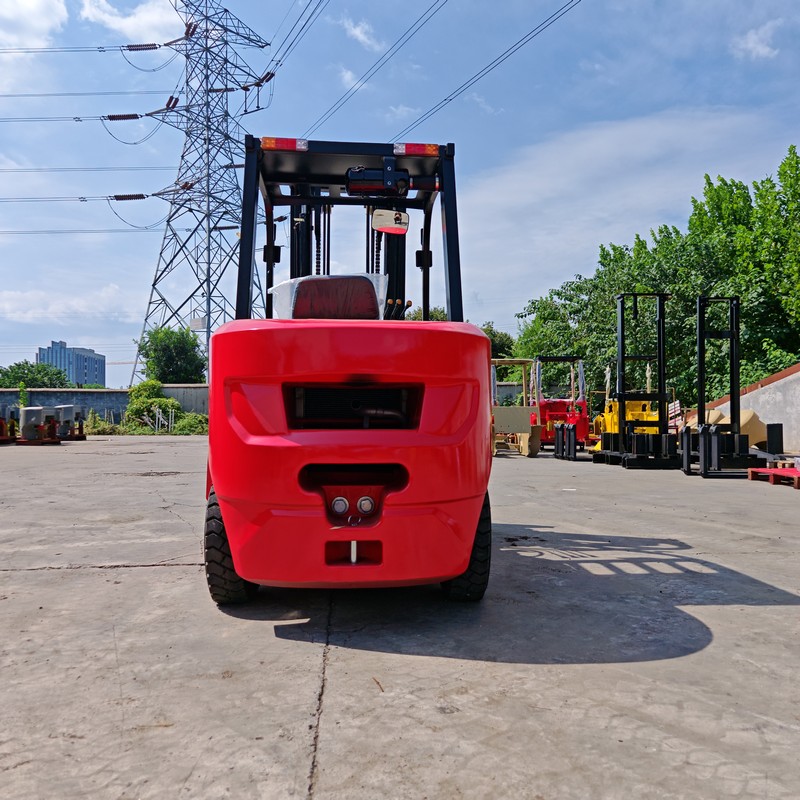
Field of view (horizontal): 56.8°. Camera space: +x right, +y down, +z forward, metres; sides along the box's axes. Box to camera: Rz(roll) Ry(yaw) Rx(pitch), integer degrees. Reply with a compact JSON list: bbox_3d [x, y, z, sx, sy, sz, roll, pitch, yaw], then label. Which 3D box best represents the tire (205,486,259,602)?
[{"bbox_3d":[-0.699,0.570,3.187,0.180,0.590,0.590,0,-1,-4],"label":"tire"}]

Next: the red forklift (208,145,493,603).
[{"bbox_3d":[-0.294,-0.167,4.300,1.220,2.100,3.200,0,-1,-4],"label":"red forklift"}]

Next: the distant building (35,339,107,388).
[{"bbox_3d":[-173.000,-10.000,395.000,17.000,35.000,52.000,0,-1,-5],"label":"distant building"}]

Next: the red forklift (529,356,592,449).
[{"bbox_3d":[3.630,0.050,17.200,1.200,2.100,2.400,0,-1,4],"label":"red forklift"}]

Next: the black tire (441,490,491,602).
[{"bbox_3d":[0.259,0.570,3.253,0.180,0.590,0.590,0,-1,-4],"label":"black tire"}]

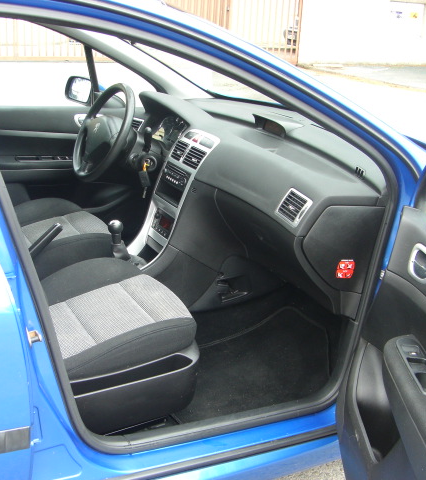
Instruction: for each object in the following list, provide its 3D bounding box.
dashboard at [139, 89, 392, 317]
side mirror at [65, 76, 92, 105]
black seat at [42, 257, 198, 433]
[{"bbox_3d":[0.125,-0.184,2.479,0.700,0.540,1.420,-5,22,-30],"label":"dashboard"},{"bbox_3d":[-0.539,-0.637,3.005,0.115,0.140,0.205,-11,25,-41],"label":"side mirror"},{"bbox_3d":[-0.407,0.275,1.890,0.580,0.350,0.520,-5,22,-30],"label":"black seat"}]

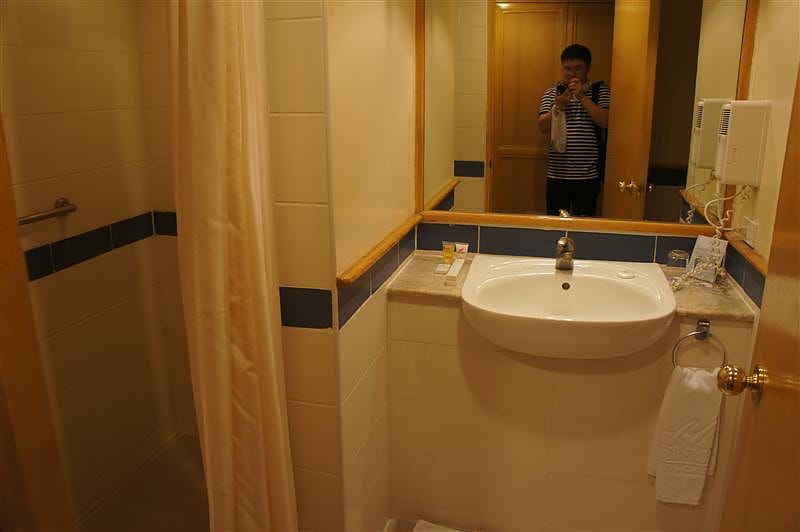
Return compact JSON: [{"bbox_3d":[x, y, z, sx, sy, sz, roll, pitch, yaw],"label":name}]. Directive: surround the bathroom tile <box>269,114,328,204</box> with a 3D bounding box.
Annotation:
[{"bbox_3d":[-0.224,-0.238,1.356,0.148,0.200,0.014,3,16,14],"label":"bathroom tile"}]

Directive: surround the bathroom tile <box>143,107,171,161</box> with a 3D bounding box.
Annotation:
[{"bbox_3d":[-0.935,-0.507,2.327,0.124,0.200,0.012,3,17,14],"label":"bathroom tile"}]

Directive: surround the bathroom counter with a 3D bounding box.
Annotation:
[{"bbox_3d":[0.500,0.057,1.901,1.016,0.039,0.452,3,16,14],"label":"bathroom counter"}]

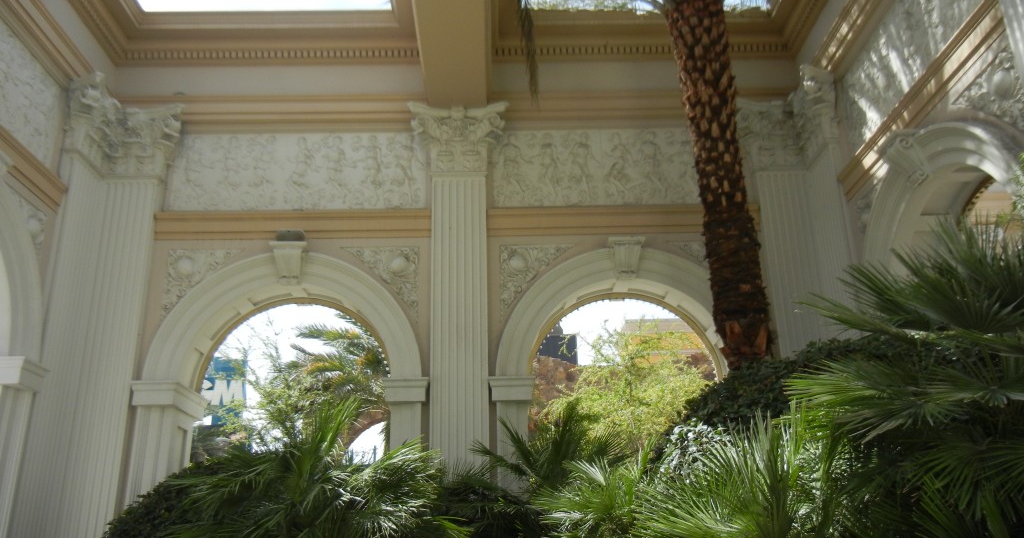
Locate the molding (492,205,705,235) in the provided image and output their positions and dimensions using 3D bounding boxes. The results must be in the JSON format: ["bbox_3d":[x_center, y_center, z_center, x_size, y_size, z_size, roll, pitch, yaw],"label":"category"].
[{"bbox_3d":[1.350,-0.600,10.866,3.290,0.365,0.200,-1,-20,-1],"label":"molding"}]

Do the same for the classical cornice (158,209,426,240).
[{"bbox_3d":[-2.672,-0.544,10.806,3.355,0.361,0.200,-1,-20,-1],"label":"classical cornice"}]

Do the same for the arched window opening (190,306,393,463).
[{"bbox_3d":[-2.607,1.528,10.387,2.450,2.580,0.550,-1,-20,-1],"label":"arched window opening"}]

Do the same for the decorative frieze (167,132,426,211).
[{"bbox_3d":[-2.656,-1.227,11.079,3.172,1.056,0.120,-1,-20,-1],"label":"decorative frieze"}]

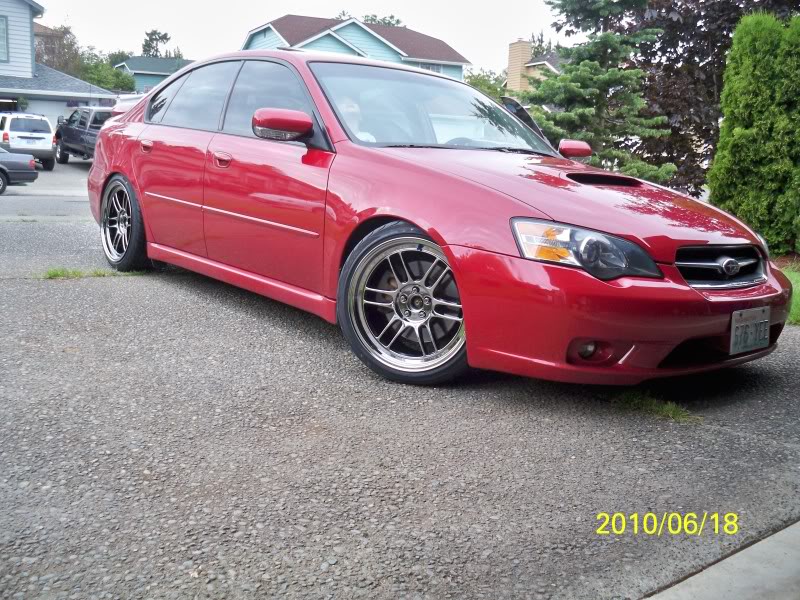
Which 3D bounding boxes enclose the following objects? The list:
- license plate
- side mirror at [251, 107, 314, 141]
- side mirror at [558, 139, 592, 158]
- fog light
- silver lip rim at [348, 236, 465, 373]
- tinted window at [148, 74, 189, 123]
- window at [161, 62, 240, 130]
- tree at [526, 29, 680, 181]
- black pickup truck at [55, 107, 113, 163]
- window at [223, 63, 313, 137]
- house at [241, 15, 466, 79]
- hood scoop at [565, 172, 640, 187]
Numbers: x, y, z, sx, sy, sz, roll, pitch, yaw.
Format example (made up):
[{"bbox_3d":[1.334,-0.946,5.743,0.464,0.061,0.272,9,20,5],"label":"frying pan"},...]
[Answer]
[{"bbox_3d":[1.224,0.106,2.812,0.305,0.152,0.020,-4,9,-38],"label":"license plate"},{"bbox_3d":[-0.468,-0.709,3.256,0.220,0.130,0.120,-5,14,-41],"label":"side mirror"},{"bbox_3d":[0.953,-0.822,4.482,0.220,0.130,0.120,-5,14,-41],"label":"side mirror"},{"bbox_3d":[0.602,0.160,2.611,0.070,0.068,0.055,-3,12,-34],"label":"fog light"},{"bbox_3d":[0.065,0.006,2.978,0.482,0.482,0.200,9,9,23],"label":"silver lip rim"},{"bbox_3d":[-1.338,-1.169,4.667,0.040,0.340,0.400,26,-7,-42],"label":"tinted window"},{"bbox_3d":[-1.050,-1.089,4.317,0.040,0.400,0.720,26,-7,-42],"label":"window"},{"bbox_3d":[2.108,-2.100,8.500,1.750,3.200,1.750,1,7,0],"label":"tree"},{"bbox_3d":[-10.060,-5.620,28.170,1.980,1.970,5.800,-6,15,-43],"label":"black pickup truck"},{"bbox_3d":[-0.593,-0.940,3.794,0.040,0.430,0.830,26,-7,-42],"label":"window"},{"bbox_3d":[-2.840,-13.400,50.200,12.000,8.000,8.500,-3,9,-29],"label":"house"},{"bbox_3d":[0.799,-0.476,3.251,0.510,0.060,0.150,-5,17,-41],"label":"hood scoop"}]

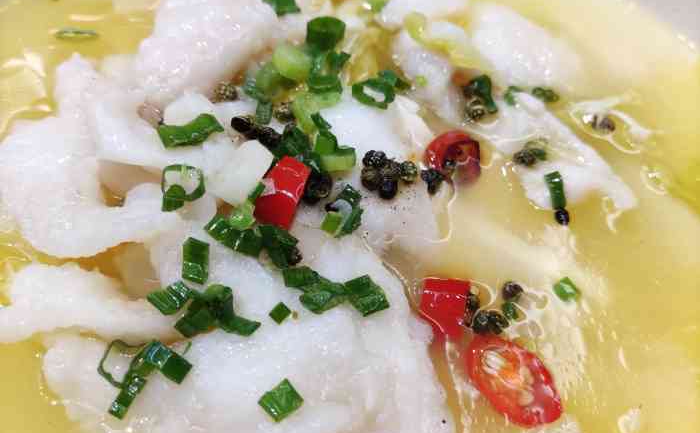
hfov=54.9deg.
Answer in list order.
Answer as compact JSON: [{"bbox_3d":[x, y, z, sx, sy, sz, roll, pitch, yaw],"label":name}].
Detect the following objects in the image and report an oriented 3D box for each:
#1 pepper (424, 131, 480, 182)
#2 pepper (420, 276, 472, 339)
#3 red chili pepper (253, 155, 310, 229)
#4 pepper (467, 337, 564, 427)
[{"bbox_3d":[0.027,-0.016,0.180,0.011,0.011,0.013,28,55,16],"label":"pepper"},{"bbox_3d":[0.022,0.021,0.152,0.011,0.011,0.013,7,52,0],"label":"pepper"},{"bbox_3d":[-0.016,-0.005,0.159,0.009,0.011,0.013,27,55,16],"label":"red chili pepper"},{"bbox_3d":[0.035,0.035,0.145,0.014,0.008,0.024,-31,61,-25],"label":"pepper"}]

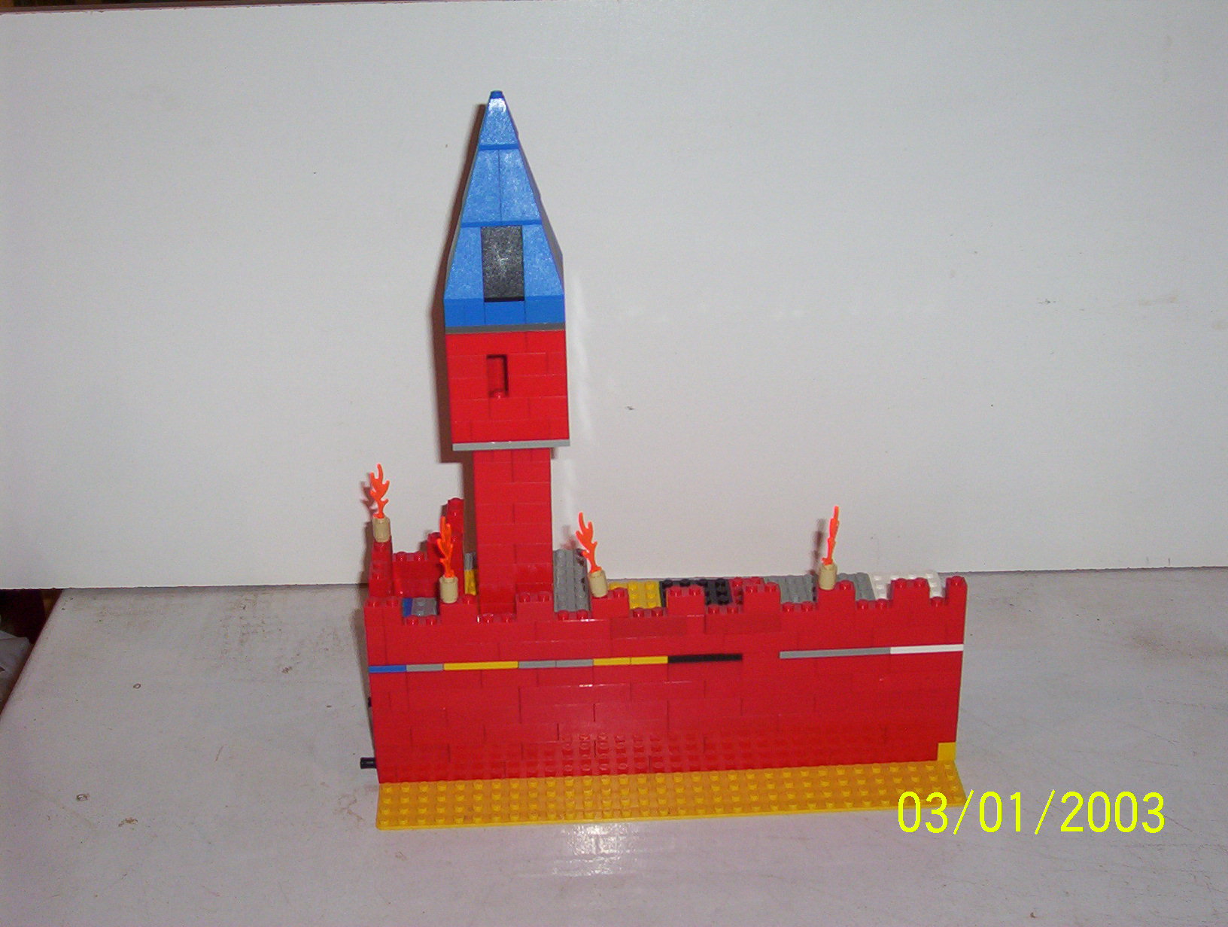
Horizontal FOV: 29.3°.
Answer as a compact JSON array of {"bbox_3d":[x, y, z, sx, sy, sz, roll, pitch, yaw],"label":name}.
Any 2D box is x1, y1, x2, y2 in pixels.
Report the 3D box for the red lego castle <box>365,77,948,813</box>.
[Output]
[{"bbox_3d":[0.017,-0.013,0.996,0.263,0.307,0.128,-2,27,-2],"label":"red lego castle"}]

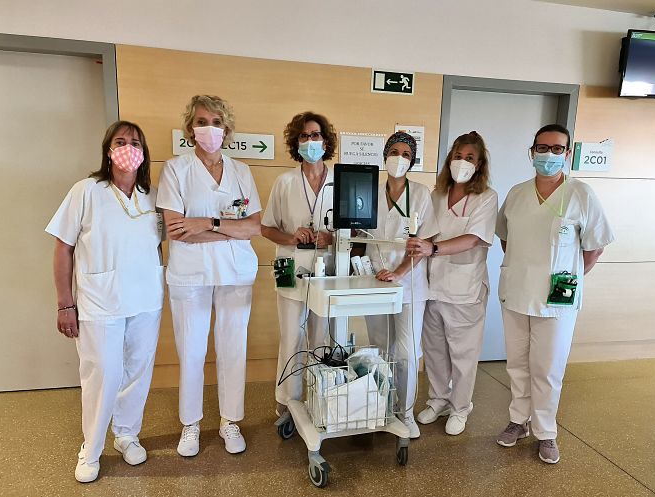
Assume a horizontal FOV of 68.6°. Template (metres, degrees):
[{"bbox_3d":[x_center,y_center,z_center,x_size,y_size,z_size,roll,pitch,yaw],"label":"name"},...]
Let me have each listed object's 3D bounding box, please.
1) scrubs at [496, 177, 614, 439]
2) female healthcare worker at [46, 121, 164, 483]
[{"bbox_3d":[1.141,0.325,2.497,0.596,1.372,0.360,5,10,18],"label":"scrubs"},{"bbox_3d":[-1.022,0.240,2.242,0.562,1.627,0.390,-1,10,-20],"label":"female healthcare worker"}]

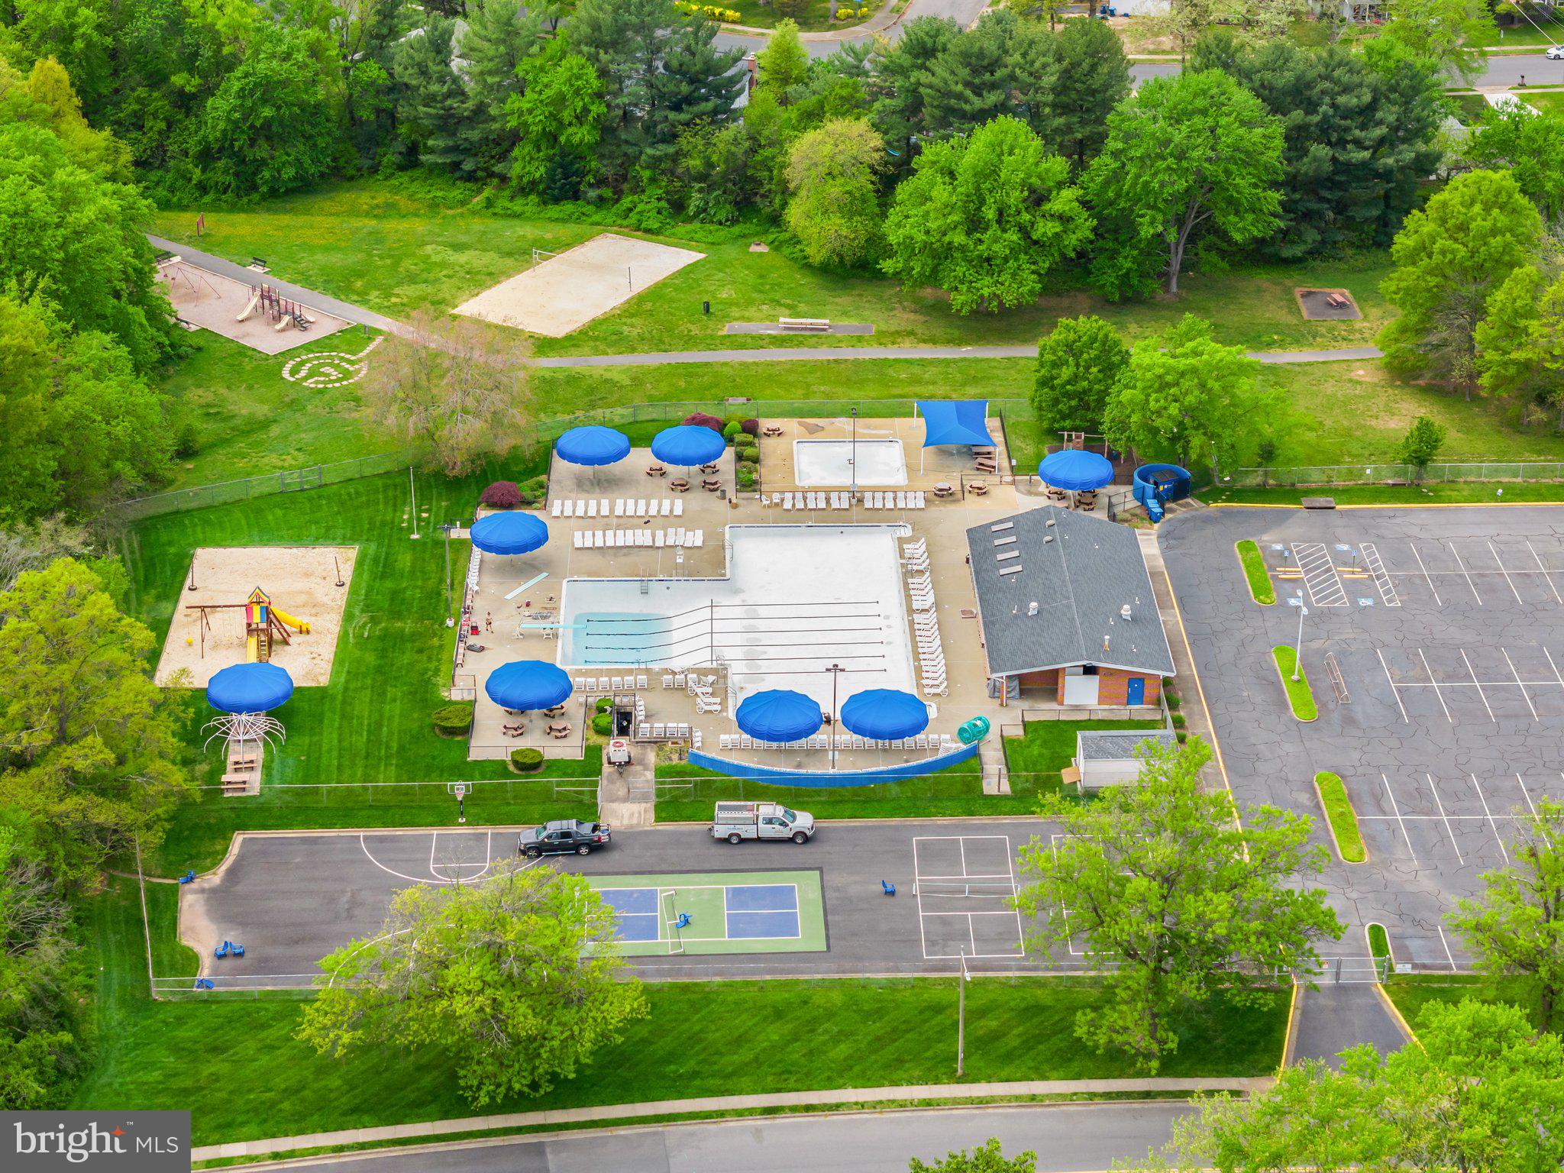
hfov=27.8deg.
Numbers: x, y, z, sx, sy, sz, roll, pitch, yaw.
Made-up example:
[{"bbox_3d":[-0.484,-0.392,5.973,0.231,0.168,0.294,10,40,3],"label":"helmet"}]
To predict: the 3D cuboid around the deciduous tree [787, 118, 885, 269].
[{"bbox_3d":[4.860,-36.660,292.980,9.390,13.720,9.390,0,28,0],"label":"deciduous tree"}]

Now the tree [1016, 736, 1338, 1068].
[{"bbox_3d":[22.971,19.306,183.725,18.500,19.000,17.500,0,28,0],"label":"tree"}]

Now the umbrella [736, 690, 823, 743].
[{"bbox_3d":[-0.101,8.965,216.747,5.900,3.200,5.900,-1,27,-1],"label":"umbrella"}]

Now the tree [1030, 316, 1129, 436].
[{"bbox_3d":[24.540,-17.470,261.170,7.830,9.960,7.830,0,28,0],"label":"tree"}]

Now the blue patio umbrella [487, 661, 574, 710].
[{"bbox_3d":[-17.620,7.700,220.650,6.000,3.900,6.000,0,28,0],"label":"blue patio umbrella"}]

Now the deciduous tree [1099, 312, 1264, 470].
[{"bbox_3d":[32.140,-15.320,253.920,12.830,13.030,12.830,0,28,0],"label":"deciduous tree"}]

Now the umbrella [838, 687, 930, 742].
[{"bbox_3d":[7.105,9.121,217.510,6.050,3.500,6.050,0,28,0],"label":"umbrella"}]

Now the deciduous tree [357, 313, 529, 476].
[{"bbox_3d":[-27.405,-15.827,257.494,13.600,12.400,13.200,0,27,0],"label":"deciduous tree"}]

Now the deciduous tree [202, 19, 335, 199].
[{"bbox_3d":[-50.140,-46.750,308.770,13.520,16.580,13.520,0,28,0],"label":"deciduous tree"}]

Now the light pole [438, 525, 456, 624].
[{"bbox_3d":[-24.660,-0.720,232.010,1.350,8.000,1.200,0,28,0],"label":"light pole"}]

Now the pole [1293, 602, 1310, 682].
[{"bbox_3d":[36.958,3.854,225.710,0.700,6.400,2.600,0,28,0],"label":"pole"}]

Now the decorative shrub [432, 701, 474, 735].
[{"bbox_3d":[-22.957,9.127,221.036,3.000,1.200,2.700,-1,27,-1],"label":"decorative shrub"}]

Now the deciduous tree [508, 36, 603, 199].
[{"bbox_3d":[-22.515,-45.956,312.180,9.600,16.200,9.400,0,27,0],"label":"deciduous tree"}]

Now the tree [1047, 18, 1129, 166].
[{"bbox_3d":[30.387,-47.391,312.247,8.400,18.700,8.400,0,27,0],"label":"tree"}]

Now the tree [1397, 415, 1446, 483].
[{"bbox_3d":[51.531,-10.942,253.927,3.900,5.700,3.700,0,28,0],"label":"tree"}]

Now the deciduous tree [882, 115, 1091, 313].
[{"bbox_3d":[18.160,-32.890,281.540,18.630,17.880,18.630,0,28,0],"label":"deciduous tree"}]

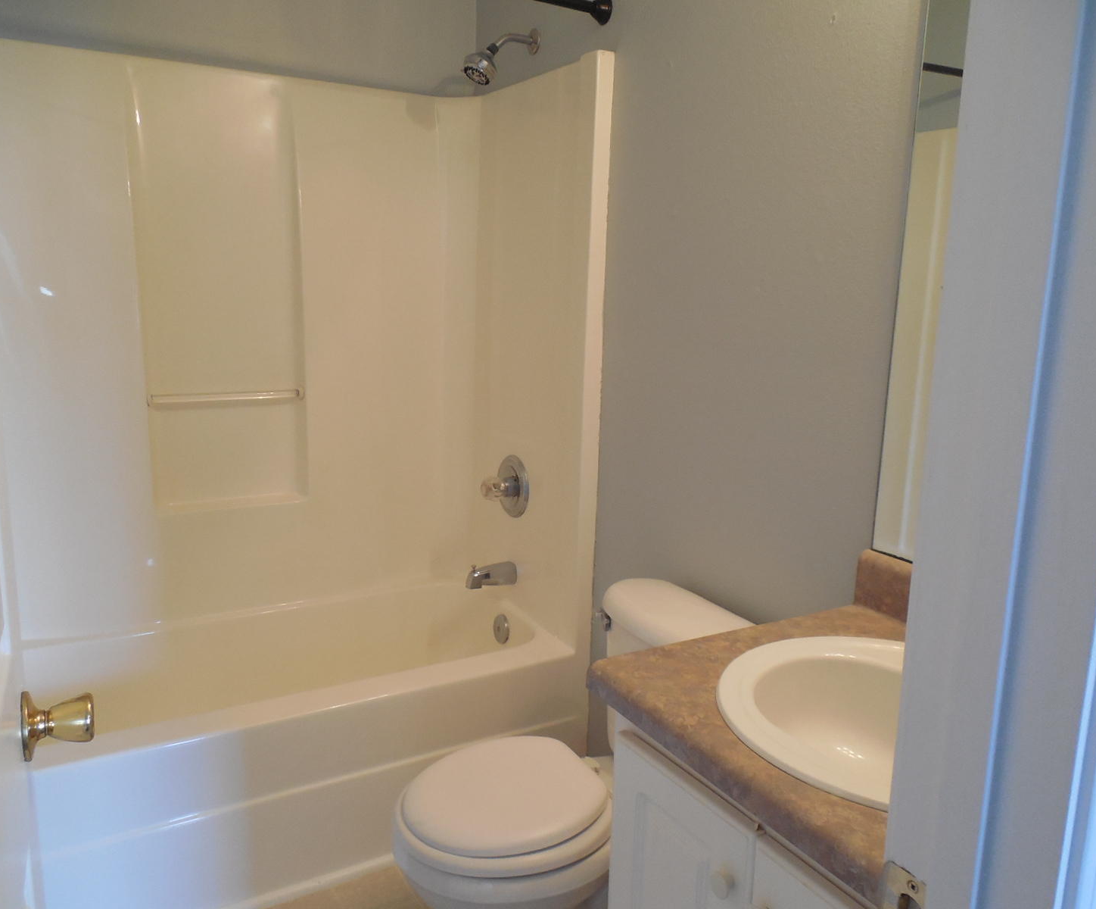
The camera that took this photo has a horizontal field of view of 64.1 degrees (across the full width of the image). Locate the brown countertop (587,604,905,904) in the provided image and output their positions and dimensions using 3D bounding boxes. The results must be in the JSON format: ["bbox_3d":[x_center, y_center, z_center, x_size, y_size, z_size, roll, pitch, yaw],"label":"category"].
[{"bbox_3d":[0.444,0.345,1.084,0.548,0.040,0.610,-5,12,-29],"label":"brown countertop"}]

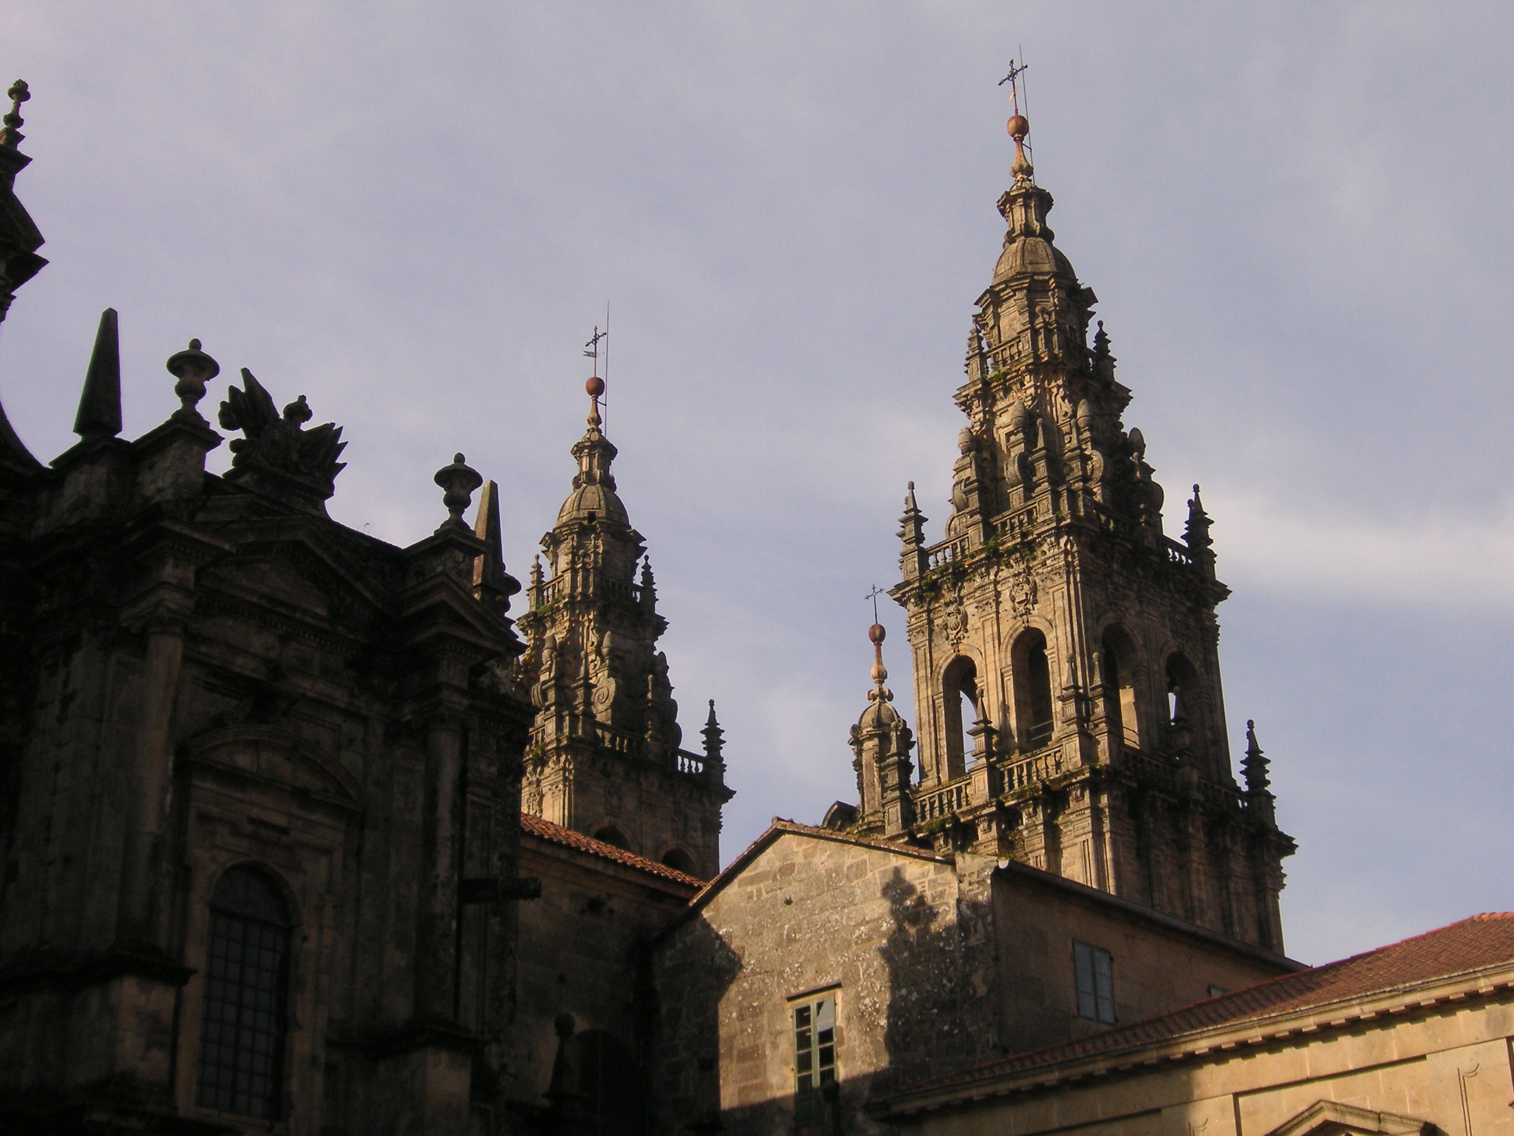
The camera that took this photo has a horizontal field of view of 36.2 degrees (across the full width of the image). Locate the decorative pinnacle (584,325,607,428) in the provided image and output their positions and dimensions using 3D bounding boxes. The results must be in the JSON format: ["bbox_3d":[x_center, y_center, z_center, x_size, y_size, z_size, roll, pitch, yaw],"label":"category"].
[{"bbox_3d":[-8.358,-9.885,120.061,1.500,6.000,1.000,-22,-32,37],"label":"decorative pinnacle"}]

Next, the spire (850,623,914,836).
[{"bbox_3d":[4.950,6.192,91.459,2.100,9.000,2.100,-22,-32,37],"label":"spire"}]

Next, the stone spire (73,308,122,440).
[{"bbox_3d":[-10.407,-3.119,36.977,0.570,2.380,0.570,-22,-32,37],"label":"stone spire"}]

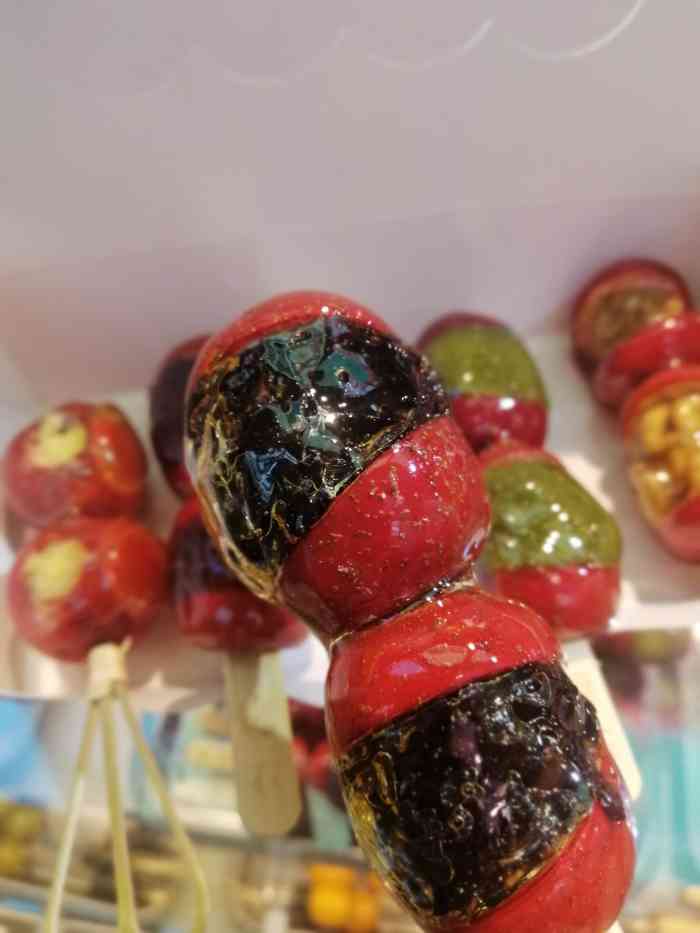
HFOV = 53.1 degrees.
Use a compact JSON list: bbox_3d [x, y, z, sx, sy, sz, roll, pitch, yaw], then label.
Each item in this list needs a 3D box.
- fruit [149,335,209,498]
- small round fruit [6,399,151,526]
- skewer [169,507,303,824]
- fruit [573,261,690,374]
[{"bbox_3d":[-0.044,-0.016,0.227,0.041,0.042,0.049,-9,65,-4],"label":"fruit"},{"bbox_3d":[-0.085,0.000,0.216,0.044,0.044,0.042,-9,65,-4],"label":"small round fruit"},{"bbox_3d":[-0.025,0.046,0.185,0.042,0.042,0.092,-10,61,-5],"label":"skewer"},{"bbox_3d":[0.095,-0.050,0.236,0.041,0.041,0.043,-13,56,-7],"label":"fruit"}]

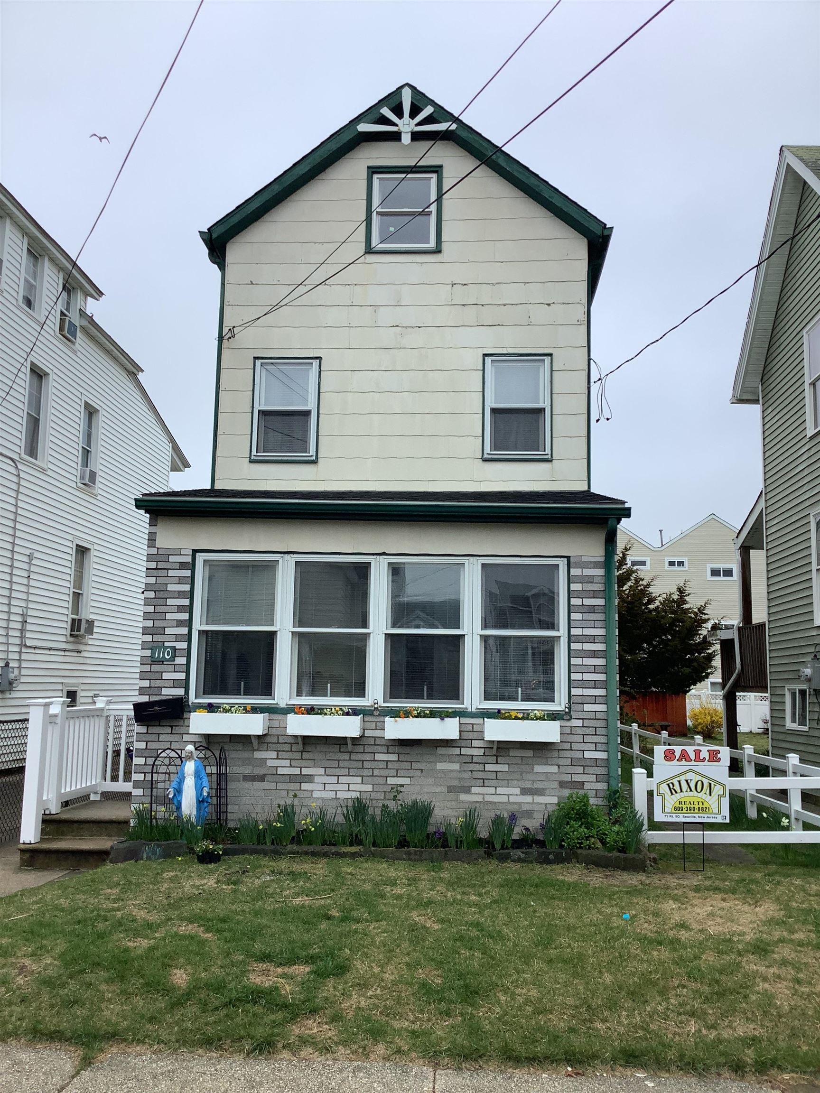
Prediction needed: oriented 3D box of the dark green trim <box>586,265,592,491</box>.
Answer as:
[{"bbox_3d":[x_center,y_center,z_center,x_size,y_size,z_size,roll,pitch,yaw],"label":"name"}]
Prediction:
[{"bbox_3d":[2.092,-1.978,11.388,0.060,2.730,0.100,1,-8,3],"label":"dark green trim"}]

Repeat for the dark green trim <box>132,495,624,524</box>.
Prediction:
[{"bbox_3d":[-0.272,-0.331,8.866,4.480,0.210,0.230,1,-8,3],"label":"dark green trim"}]

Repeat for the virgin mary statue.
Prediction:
[{"bbox_3d":[-1.911,2.118,8.455,0.390,0.805,0.240,0,-8,7],"label":"virgin mary statue"}]

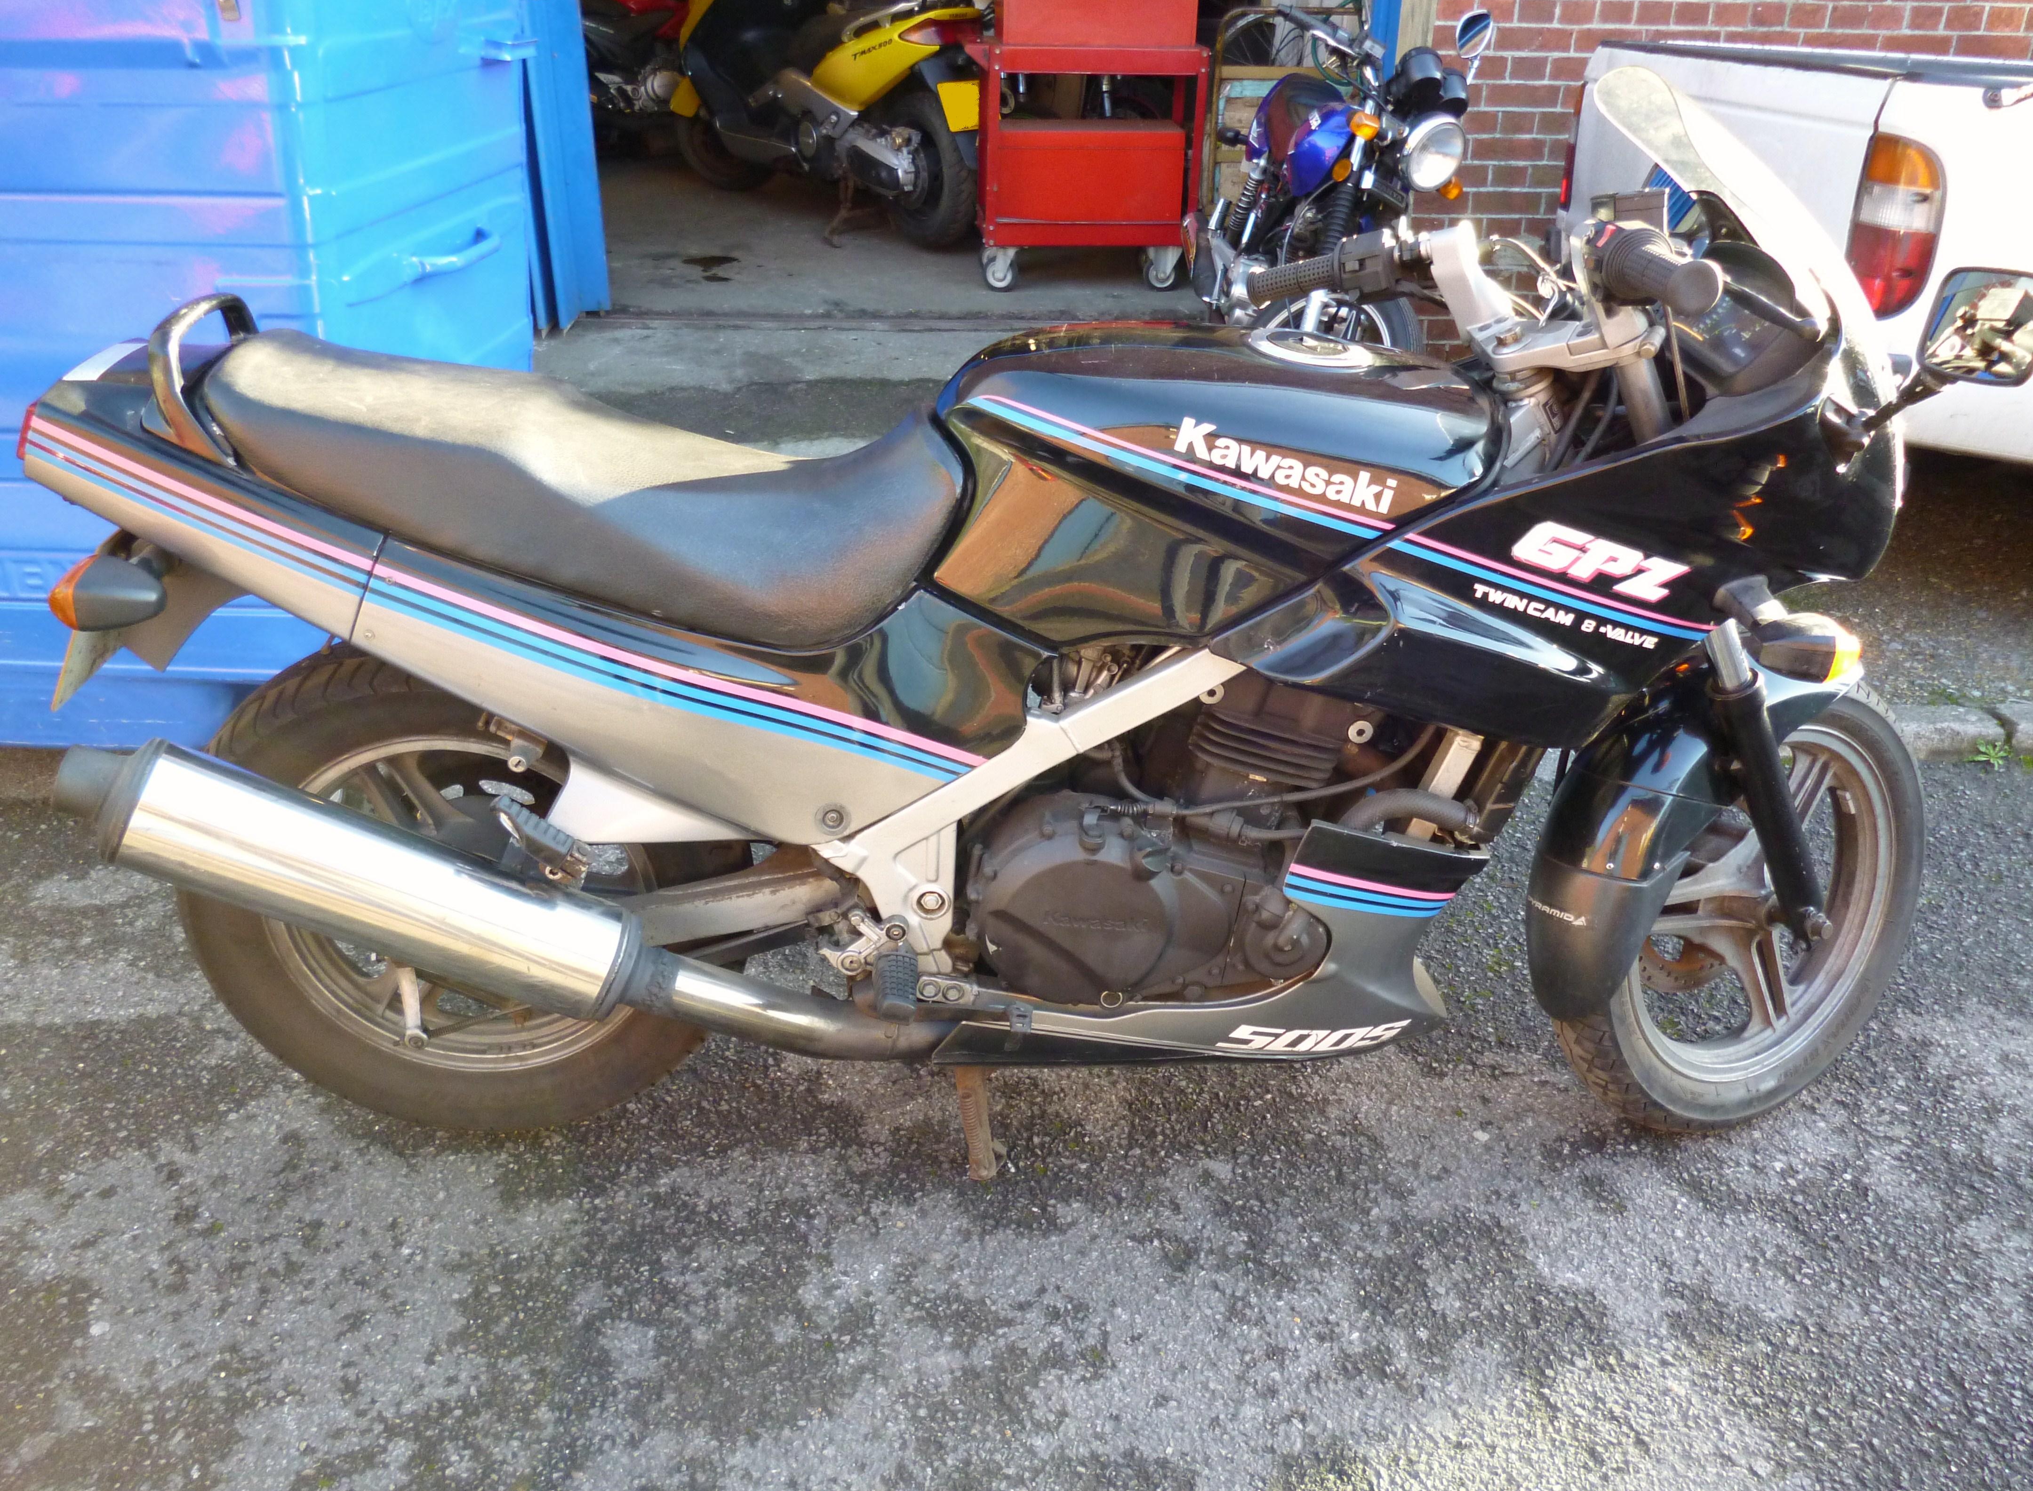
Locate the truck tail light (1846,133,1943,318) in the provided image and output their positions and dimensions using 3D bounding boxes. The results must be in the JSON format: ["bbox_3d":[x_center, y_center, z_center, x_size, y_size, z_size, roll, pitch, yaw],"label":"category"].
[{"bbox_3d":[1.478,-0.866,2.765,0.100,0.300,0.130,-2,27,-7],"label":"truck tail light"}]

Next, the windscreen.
[{"bbox_3d":[0.698,-0.463,1.559,0.360,0.320,0.370,0,28,-3],"label":"windscreen"}]

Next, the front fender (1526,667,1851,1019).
[{"bbox_3d":[0.777,0.082,1.870,0.520,0.420,0.150,-10,18,-20],"label":"front fender"}]

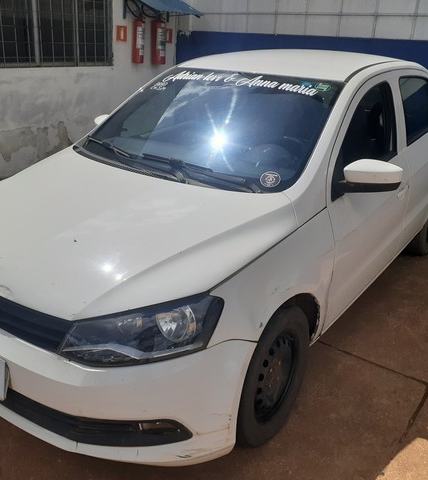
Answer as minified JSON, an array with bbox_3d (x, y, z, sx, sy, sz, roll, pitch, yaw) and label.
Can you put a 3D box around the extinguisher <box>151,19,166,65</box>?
[{"bbox_3d":[-0.737,-2.630,6.625,0.190,0.570,0.190,2,21,-1],"label":"extinguisher"}]

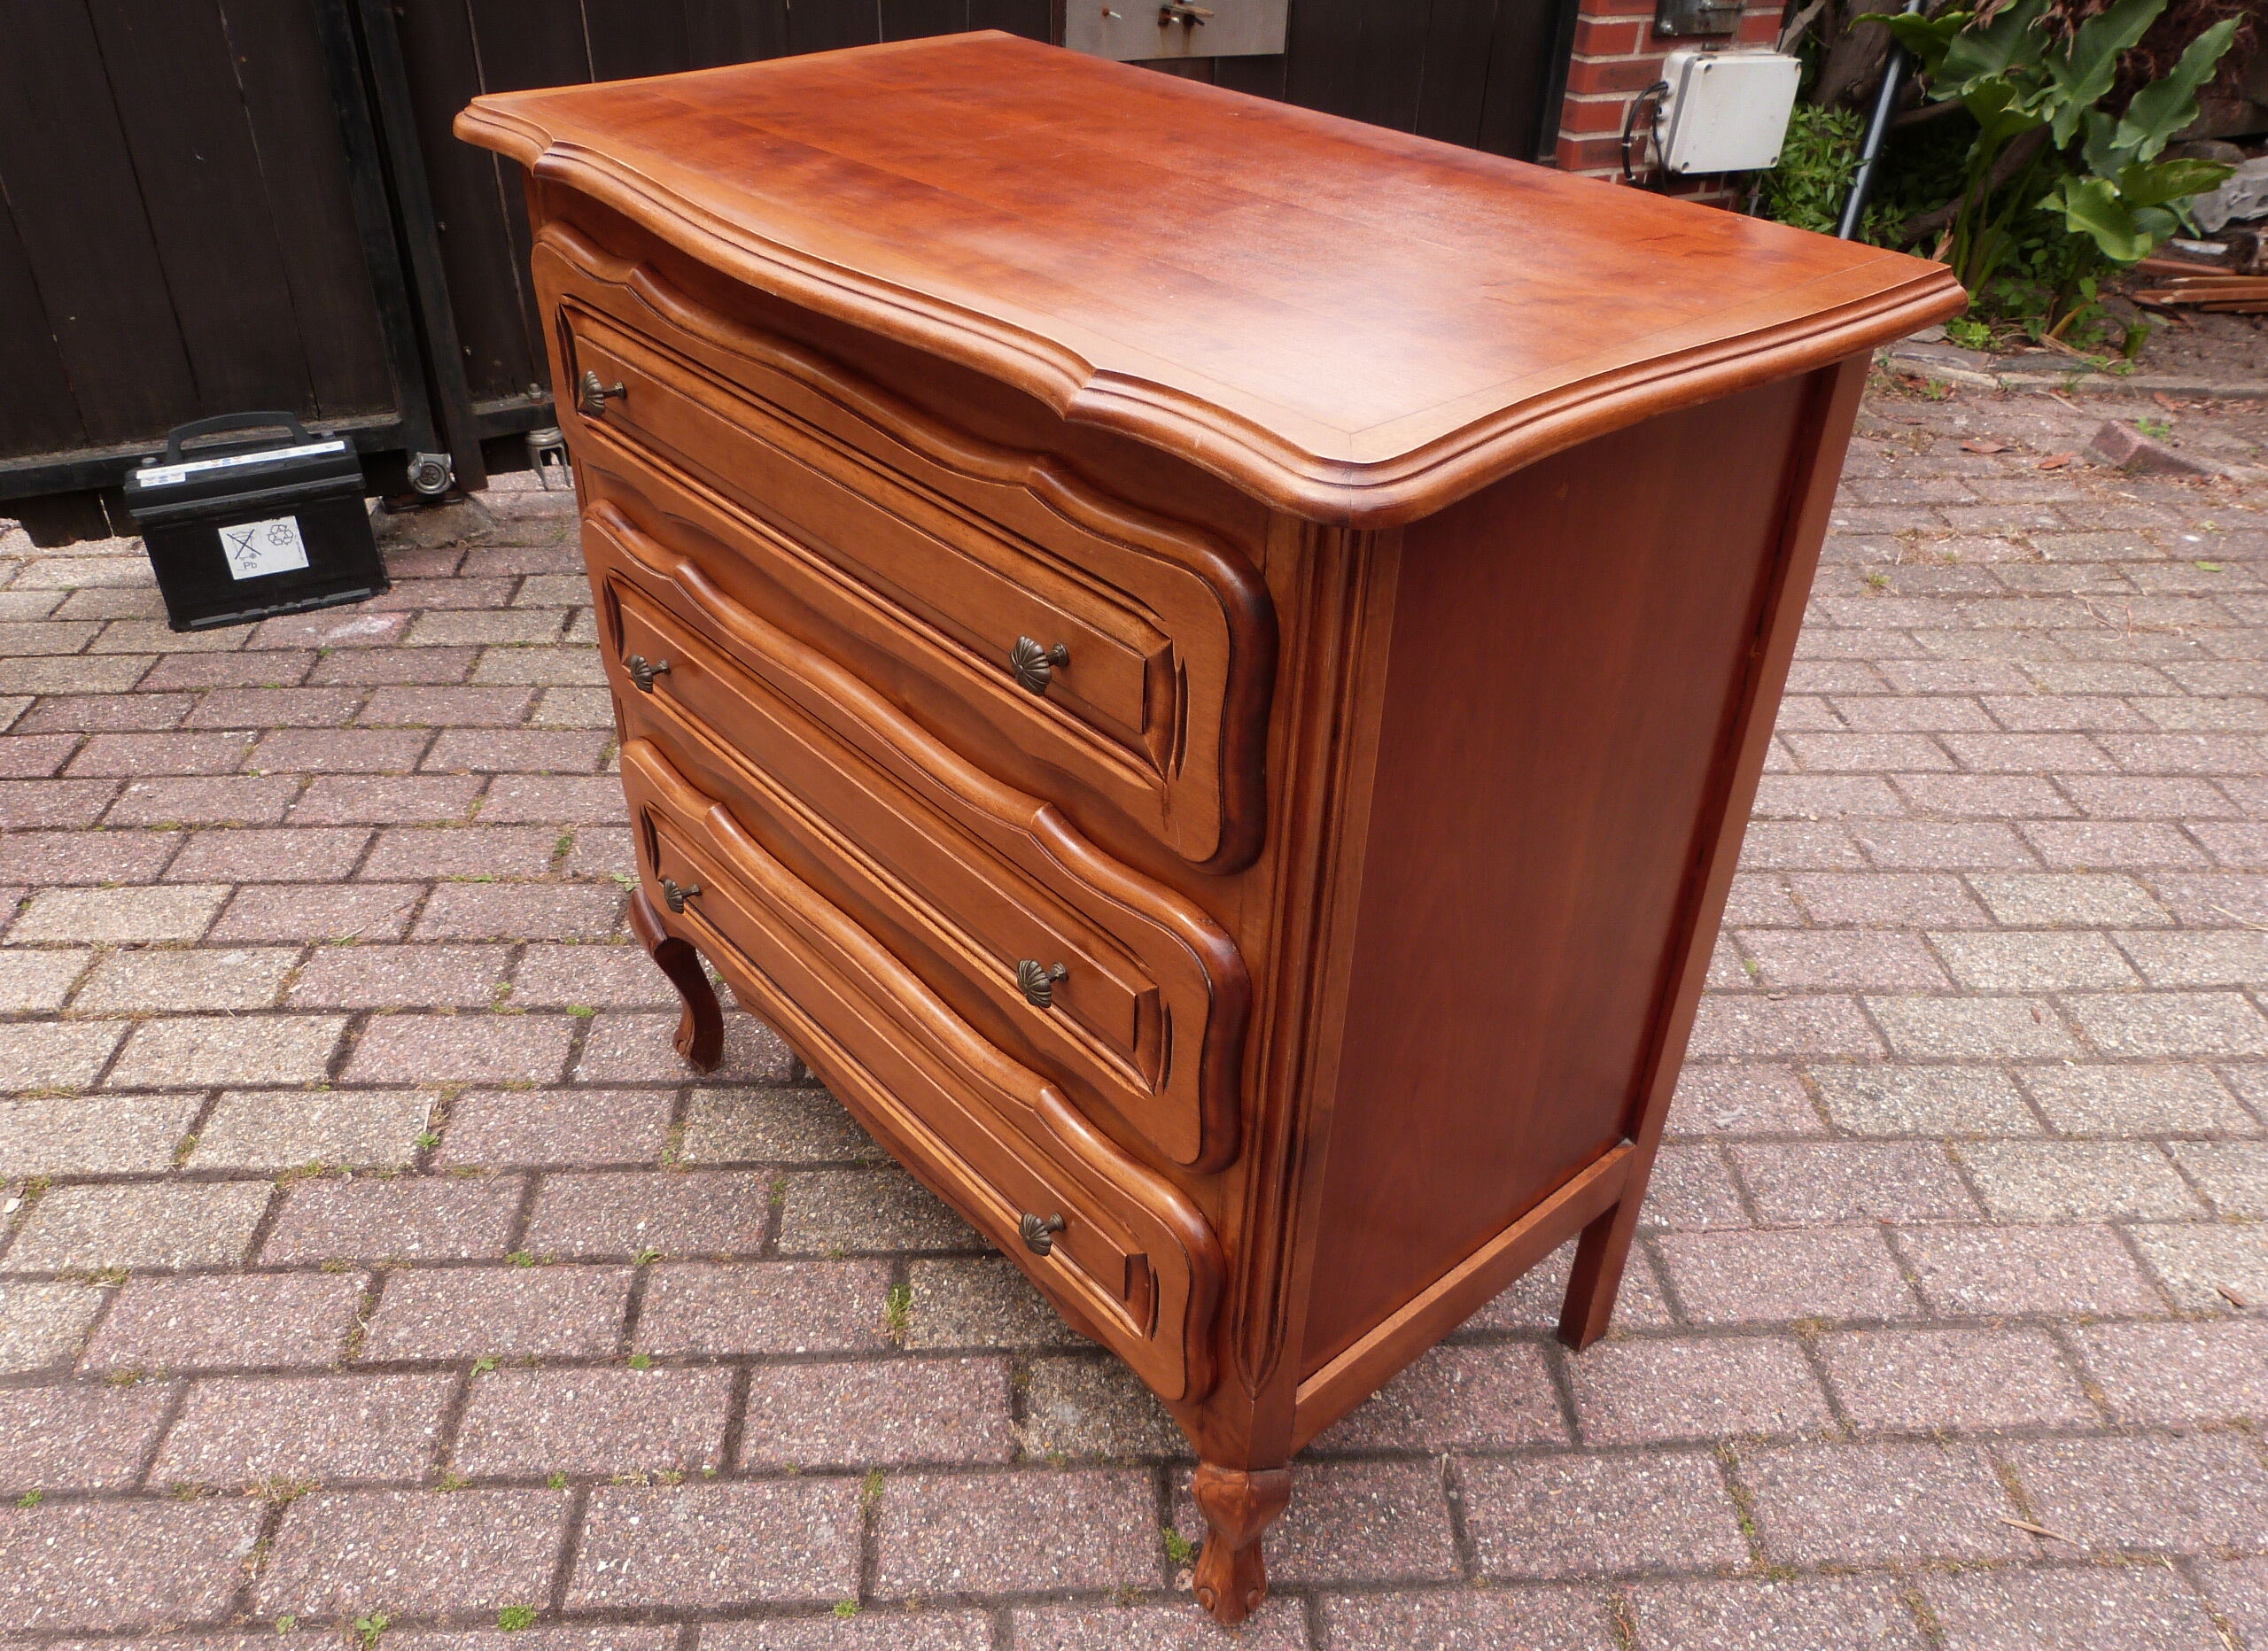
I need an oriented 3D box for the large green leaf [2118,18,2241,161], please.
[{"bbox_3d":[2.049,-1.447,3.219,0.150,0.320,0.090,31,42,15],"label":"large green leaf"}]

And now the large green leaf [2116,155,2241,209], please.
[{"bbox_3d":[2.066,-1.274,3.239,0.240,0.100,0.110,-11,21,40],"label":"large green leaf"}]

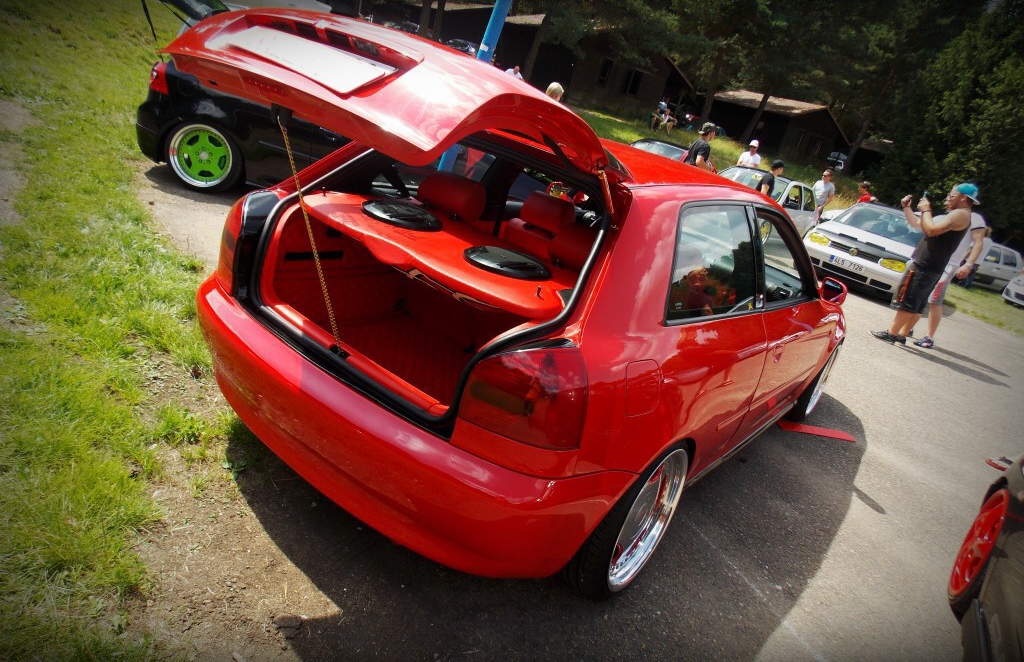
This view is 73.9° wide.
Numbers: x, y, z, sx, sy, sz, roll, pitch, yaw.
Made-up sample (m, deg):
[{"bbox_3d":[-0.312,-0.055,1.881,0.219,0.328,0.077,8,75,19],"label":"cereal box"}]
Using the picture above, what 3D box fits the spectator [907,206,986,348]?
[{"bbox_3d":[4.842,-0.732,7.600,0.500,1.740,0.520,16,18,3],"label":"spectator"}]

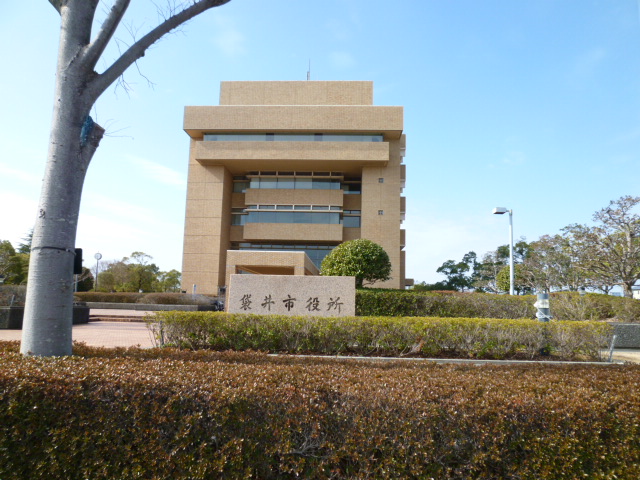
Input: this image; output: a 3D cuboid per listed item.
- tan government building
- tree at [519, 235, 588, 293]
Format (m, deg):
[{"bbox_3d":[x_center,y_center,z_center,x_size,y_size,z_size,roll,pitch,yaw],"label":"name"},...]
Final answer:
[{"bbox_3d":[-2.083,-4.438,60.943,25.380,26.350,26.000,1,-7,3],"label":"tan government building"},{"bbox_3d":[21.473,3.287,40.744,5.910,7.280,5.910,1,-7,3],"label":"tree"}]

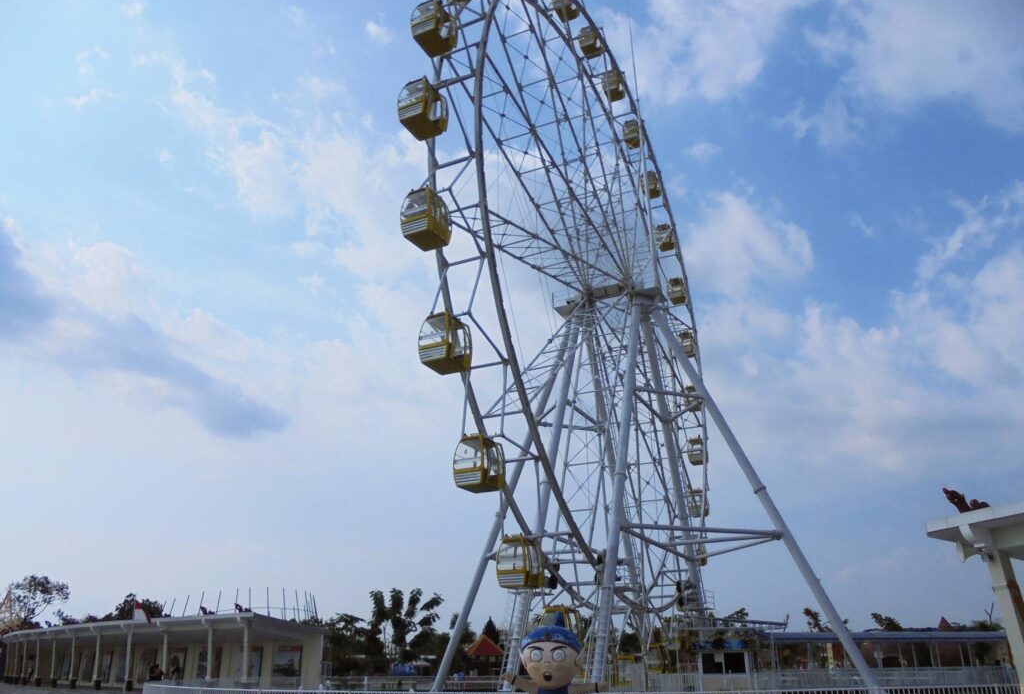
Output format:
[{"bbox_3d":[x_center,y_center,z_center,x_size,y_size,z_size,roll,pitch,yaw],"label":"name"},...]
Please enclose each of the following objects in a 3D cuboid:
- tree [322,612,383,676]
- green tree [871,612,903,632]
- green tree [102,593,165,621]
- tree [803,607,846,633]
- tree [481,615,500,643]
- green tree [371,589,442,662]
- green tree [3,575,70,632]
[{"bbox_3d":[-9.511,17.614,45.294,3.530,3.860,3.360,3,-22,-11],"label":"tree"},{"bbox_3d":[30.220,23.182,61.269,3.000,4.000,2.900,-10,-23,23],"label":"green tree"},{"bbox_3d":[-27.024,20.294,53.951,4.350,5.730,4.130,9,-24,-24],"label":"green tree"},{"bbox_3d":[24.411,22.315,59.216,3.390,4.280,3.220,-9,-23,19],"label":"tree"},{"bbox_3d":[-1.591,22.114,57.266,1.800,4.010,1.800,0,-21,-2],"label":"tree"},{"bbox_3d":[-6.607,17.475,47.030,4.530,5.300,4.300,2,-22,-7],"label":"green tree"},{"bbox_3d":[-36.421,20.985,57.641,5.100,7.430,4.840,11,-25,-29],"label":"green tree"}]

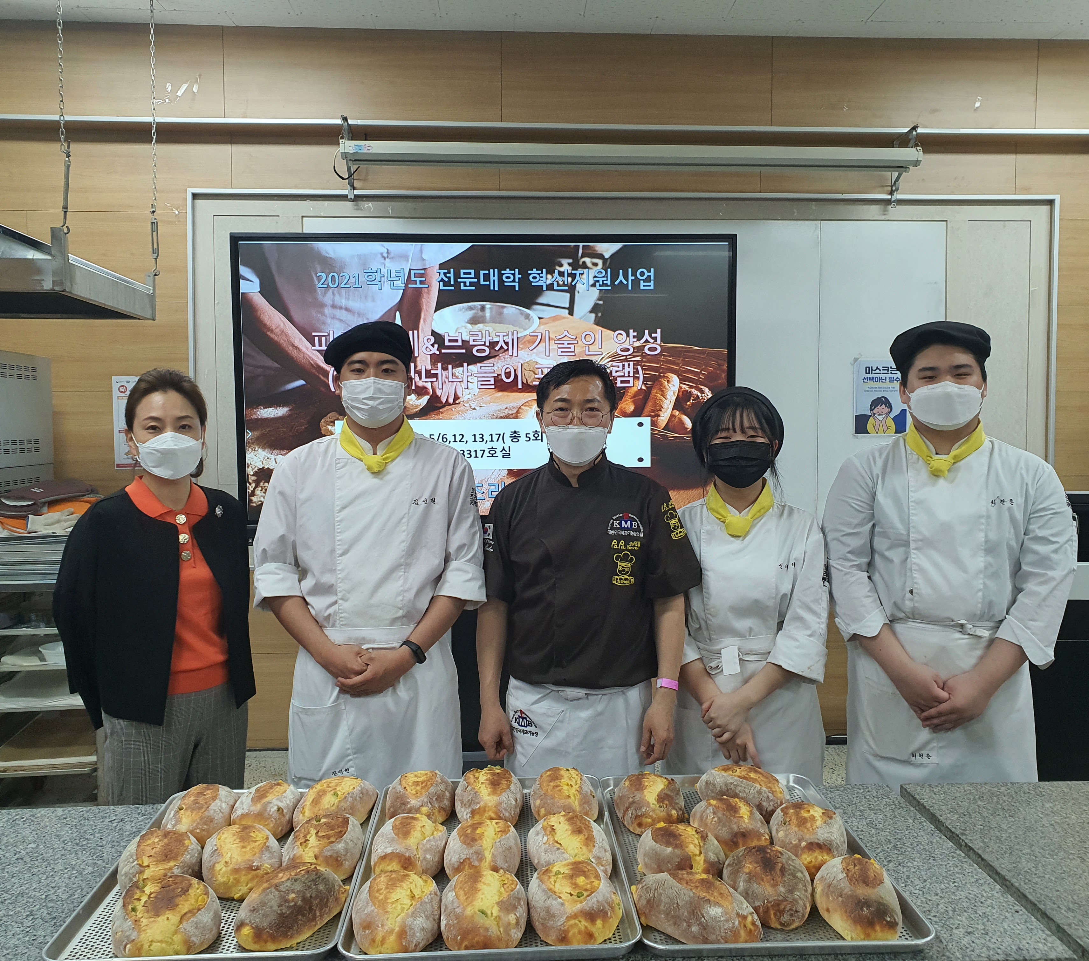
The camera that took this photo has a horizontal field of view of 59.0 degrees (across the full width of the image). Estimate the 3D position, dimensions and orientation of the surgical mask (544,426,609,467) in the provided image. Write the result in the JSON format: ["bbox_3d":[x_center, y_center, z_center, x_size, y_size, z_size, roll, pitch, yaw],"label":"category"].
[{"bbox_3d":[0.069,-0.072,2.050,0.138,0.090,0.085,0,4,2],"label":"surgical mask"}]

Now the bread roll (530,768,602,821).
[{"bbox_3d":[0.037,0.568,1.739,0.125,0.084,0.166,0,4,-4],"label":"bread roll"}]

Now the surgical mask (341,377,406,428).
[{"bbox_3d":[-0.363,-0.164,2.040,0.138,0.105,0.085,-1,4,-8],"label":"surgical mask"}]

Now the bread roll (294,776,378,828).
[{"bbox_3d":[-0.372,0.574,1.721,0.118,0.077,0.162,2,5,33],"label":"bread roll"}]

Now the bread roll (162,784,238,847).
[{"bbox_3d":[-0.587,0.565,1.646,0.116,0.082,0.139,1,4,12],"label":"bread roll"}]

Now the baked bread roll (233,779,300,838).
[{"bbox_3d":[-0.483,0.564,1.671,0.107,0.080,0.129,1,4,20],"label":"baked bread roll"}]

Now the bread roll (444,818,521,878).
[{"bbox_3d":[-0.098,0.577,1.519,0.121,0.073,0.145,0,4,0],"label":"bread roll"}]

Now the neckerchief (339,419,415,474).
[{"bbox_3d":[-0.371,-0.076,2.130,0.165,0.125,0.155,-1,4,-7],"label":"neckerchief"}]

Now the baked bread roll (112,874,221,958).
[{"bbox_3d":[-0.537,0.615,1.370,0.138,0.085,0.150,-1,4,-3],"label":"baked bread roll"}]

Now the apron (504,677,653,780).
[{"bbox_3d":[0.082,0.700,2.070,0.360,0.580,0.220,0,3,2],"label":"apron"}]

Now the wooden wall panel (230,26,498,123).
[{"bbox_3d":[-0.791,-1.767,4.190,1.200,0.385,0.030,0,4,-3],"label":"wooden wall panel"}]

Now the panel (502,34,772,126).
[{"bbox_3d":[0.415,-1.764,4.235,1.200,0.400,0.025,0,4,-3],"label":"panel"}]

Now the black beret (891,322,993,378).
[{"bbox_3d":[0.896,-0.297,2.190,0.222,0.130,0.250,1,4,18],"label":"black beret"}]

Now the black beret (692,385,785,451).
[{"bbox_3d":[0.411,-0.132,2.060,0.205,0.145,0.210,0,4,8],"label":"black beret"}]

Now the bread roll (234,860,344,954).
[{"bbox_3d":[-0.355,0.592,1.348,0.116,0.091,0.164,2,5,34],"label":"bread roll"}]

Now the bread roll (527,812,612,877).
[{"bbox_3d":[0.038,0.567,1.497,0.128,0.085,0.155,-1,4,-3],"label":"bread roll"}]

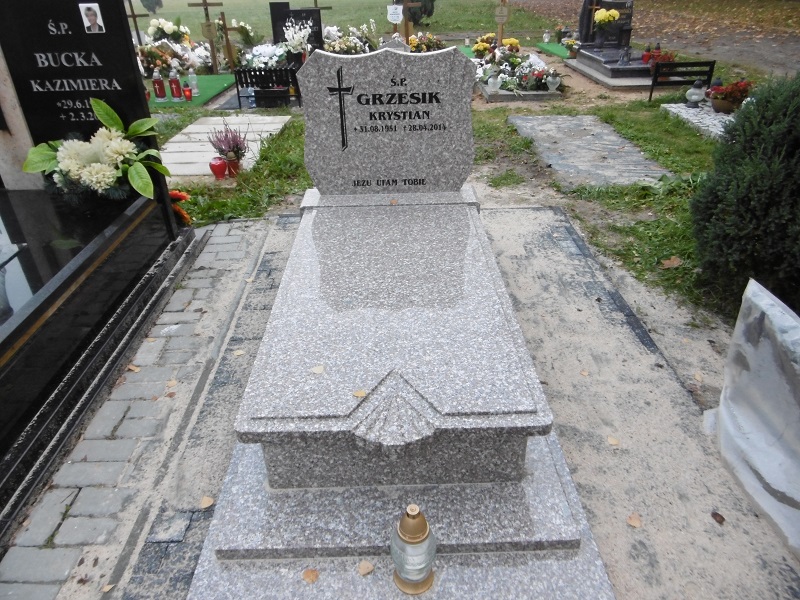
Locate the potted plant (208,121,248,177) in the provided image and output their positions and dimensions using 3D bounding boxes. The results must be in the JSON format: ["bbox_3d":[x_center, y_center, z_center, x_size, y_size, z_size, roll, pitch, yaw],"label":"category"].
[{"bbox_3d":[-1.243,-1.094,4.022,0.250,0.390,0.250,-2,31,-1],"label":"potted plant"}]

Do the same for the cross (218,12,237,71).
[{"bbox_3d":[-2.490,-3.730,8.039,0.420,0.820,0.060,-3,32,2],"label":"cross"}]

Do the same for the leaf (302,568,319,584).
[{"bbox_3d":[-0.217,0.673,1.352,0.039,0.010,0.039,-2,31,-1],"label":"leaf"}]

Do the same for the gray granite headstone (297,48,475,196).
[{"bbox_3d":[-0.053,-0.856,2.700,0.835,0.685,0.080,-2,31,-1],"label":"gray granite headstone"}]

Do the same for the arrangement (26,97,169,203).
[{"bbox_3d":[-1.416,-0.660,2.607,0.620,0.460,0.330,-2,31,-1],"label":"arrangement"}]

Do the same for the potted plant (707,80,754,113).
[{"bbox_3d":[3.542,-2.183,5.932,0.420,0.320,0.380,0,32,0],"label":"potted plant"}]

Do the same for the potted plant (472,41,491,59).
[{"bbox_3d":[1.117,-3.425,7.607,0.250,0.250,0.250,-2,31,-1],"label":"potted plant"}]

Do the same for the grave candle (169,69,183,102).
[{"bbox_3d":[-2.557,-2.457,6.331,0.135,0.356,0.135,-2,31,-1],"label":"grave candle"}]

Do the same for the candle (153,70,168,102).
[{"bbox_3d":[-2.842,-2.527,6.519,0.135,0.350,0.135,0,32,0],"label":"candle"}]

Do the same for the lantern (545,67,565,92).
[{"bbox_3d":[1.712,-2.458,6.162,0.175,0.270,0.140,-2,31,-1],"label":"lantern"}]

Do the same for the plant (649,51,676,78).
[{"bbox_3d":[3.212,-2.869,6.772,0.300,0.330,0.300,-2,31,-1],"label":"plant"}]

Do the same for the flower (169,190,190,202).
[{"bbox_3d":[-1.269,-0.574,3.108,0.120,0.075,0.110,-2,31,-1],"label":"flower"}]

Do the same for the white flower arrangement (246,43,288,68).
[{"bbox_3d":[-1.732,-3.183,7.250,0.480,0.300,0.360,0,32,0],"label":"white flower arrangement"}]

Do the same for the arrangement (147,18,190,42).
[{"bbox_3d":[-3.563,-4.130,8.500,0.570,0.330,0.400,0,32,0],"label":"arrangement"}]

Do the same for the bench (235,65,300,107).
[{"bbox_3d":[-1.488,-2.450,6.345,0.680,0.420,0.330,-3,32,-5],"label":"bench"}]

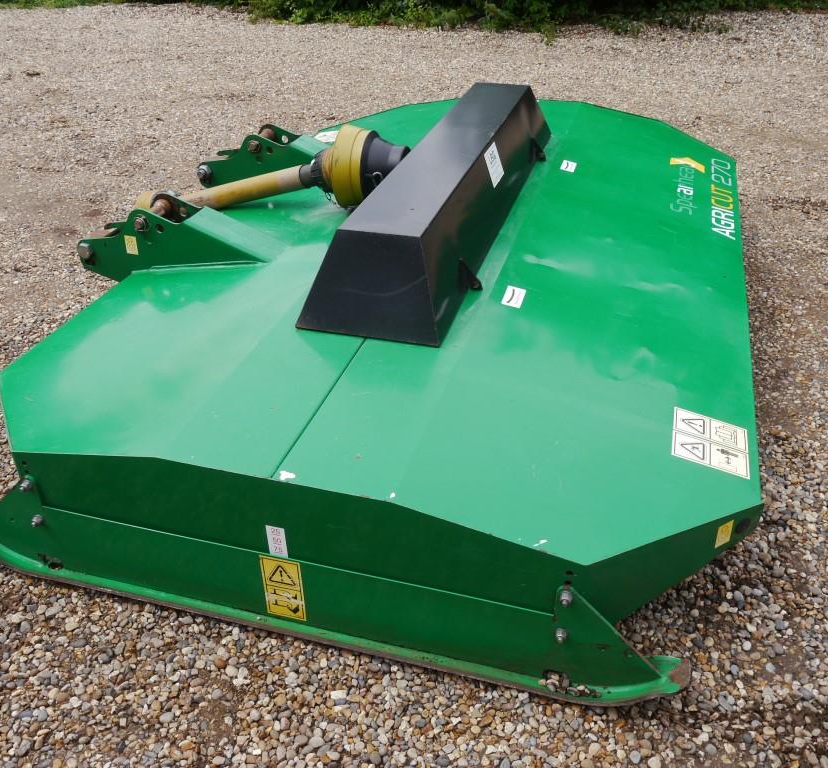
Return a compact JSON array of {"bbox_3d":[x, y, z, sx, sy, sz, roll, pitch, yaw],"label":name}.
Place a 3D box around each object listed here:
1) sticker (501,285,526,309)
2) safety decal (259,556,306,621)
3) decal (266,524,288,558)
[{"bbox_3d":[0.268,-0.231,2.205,0.049,0.002,0.106,16,36,9],"label":"sticker"},{"bbox_3d":[-0.277,0.436,1.759,0.089,0.177,0.002,9,35,14],"label":"safety decal"},{"bbox_3d":[-0.278,0.321,1.682,0.040,0.082,0.002,9,35,14],"label":"decal"}]

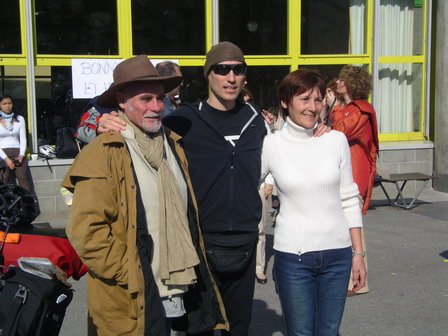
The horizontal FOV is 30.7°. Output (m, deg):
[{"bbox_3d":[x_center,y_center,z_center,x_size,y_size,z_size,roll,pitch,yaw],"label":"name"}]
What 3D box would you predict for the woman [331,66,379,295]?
[{"bbox_3d":[0.919,0.107,5.933,0.420,1.680,0.480,-2,7,-15],"label":"woman"}]

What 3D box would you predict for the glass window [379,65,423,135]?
[{"bbox_3d":[2.468,-0.974,11.355,0.685,0.975,0.060,-3,7,-19],"label":"glass window"}]

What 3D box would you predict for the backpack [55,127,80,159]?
[{"bbox_3d":[-1.894,-0.306,9.900,0.340,0.400,0.230,-3,7,-19],"label":"backpack"}]

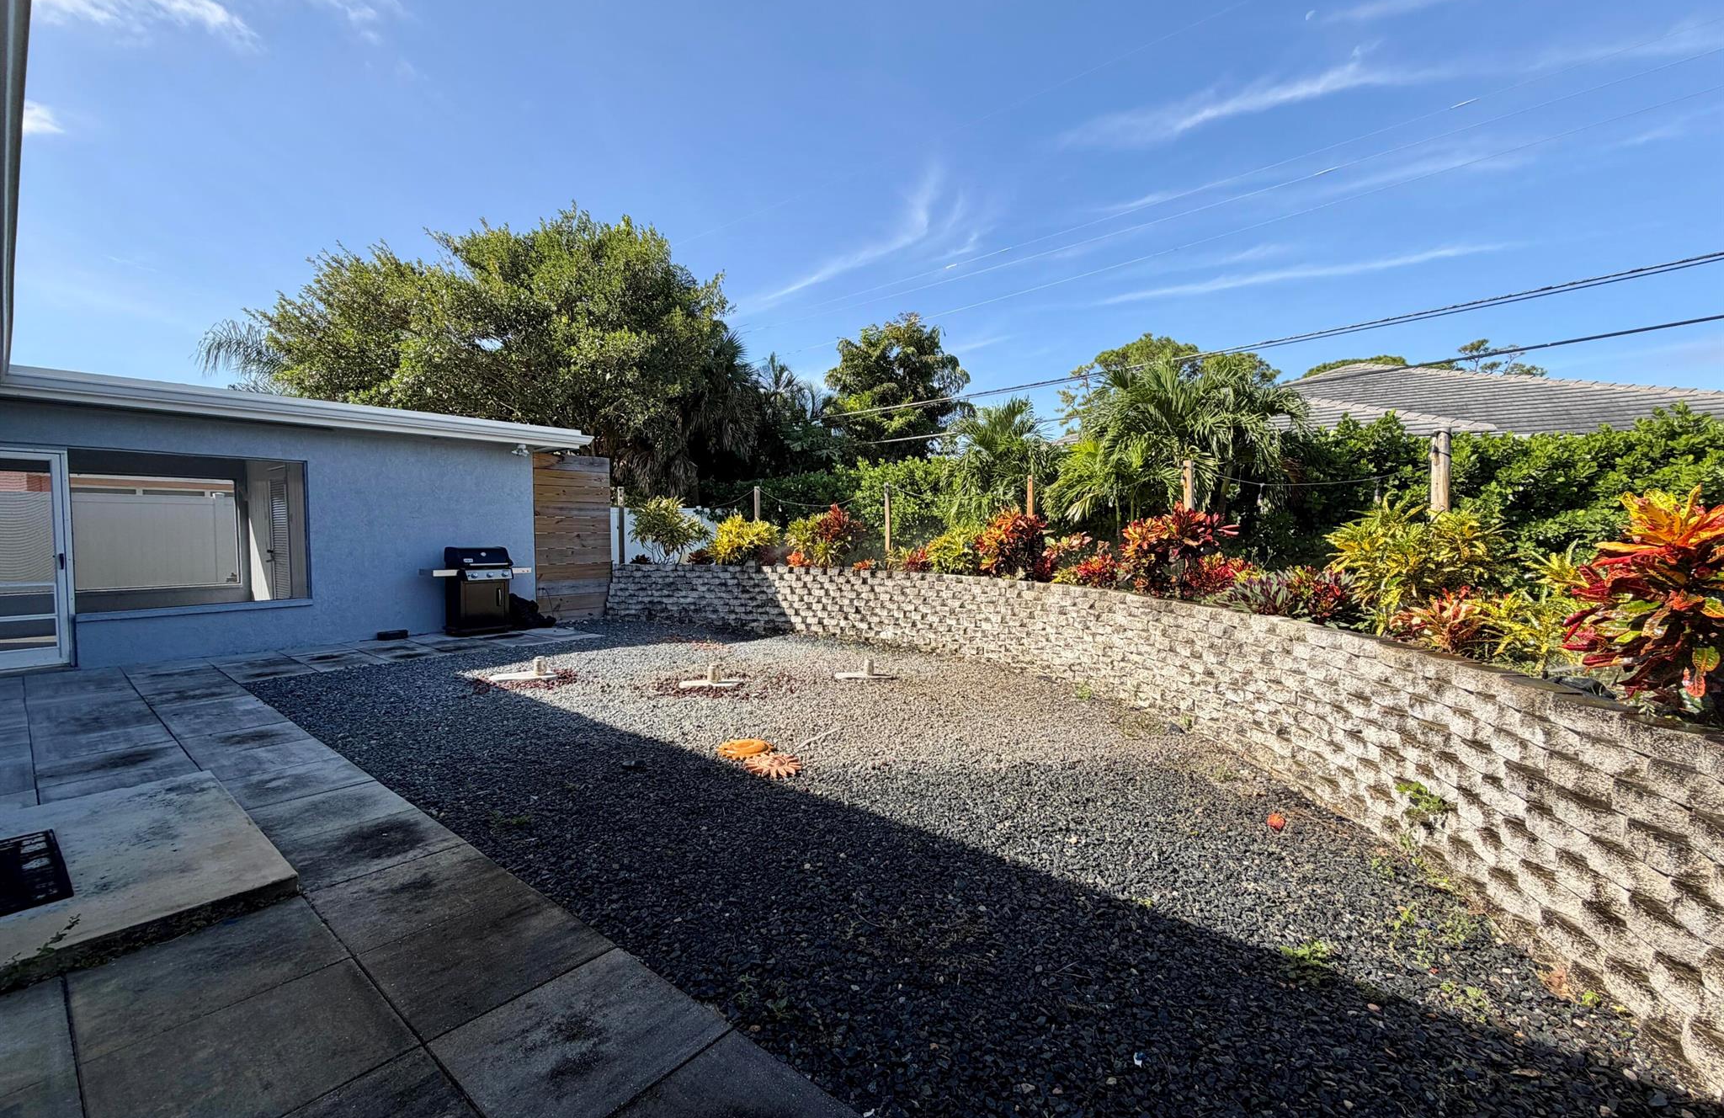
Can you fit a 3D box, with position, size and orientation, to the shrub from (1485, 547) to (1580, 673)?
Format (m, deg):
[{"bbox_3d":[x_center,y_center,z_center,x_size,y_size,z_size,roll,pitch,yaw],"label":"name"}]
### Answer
[{"bbox_3d":[2.943,0.215,3.050,0.420,0.570,0.420,3,4,44],"label":"shrub"}]

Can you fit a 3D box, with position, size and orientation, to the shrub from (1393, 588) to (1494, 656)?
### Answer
[{"bbox_3d":[2.905,0.297,3.507,0.420,0.304,0.420,3,3,40],"label":"shrub"}]

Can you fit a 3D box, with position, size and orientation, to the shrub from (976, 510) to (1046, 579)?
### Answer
[{"bbox_3d":[1.724,-0.173,8.117,0.790,0.796,0.750,1,3,12],"label":"shrub"}]

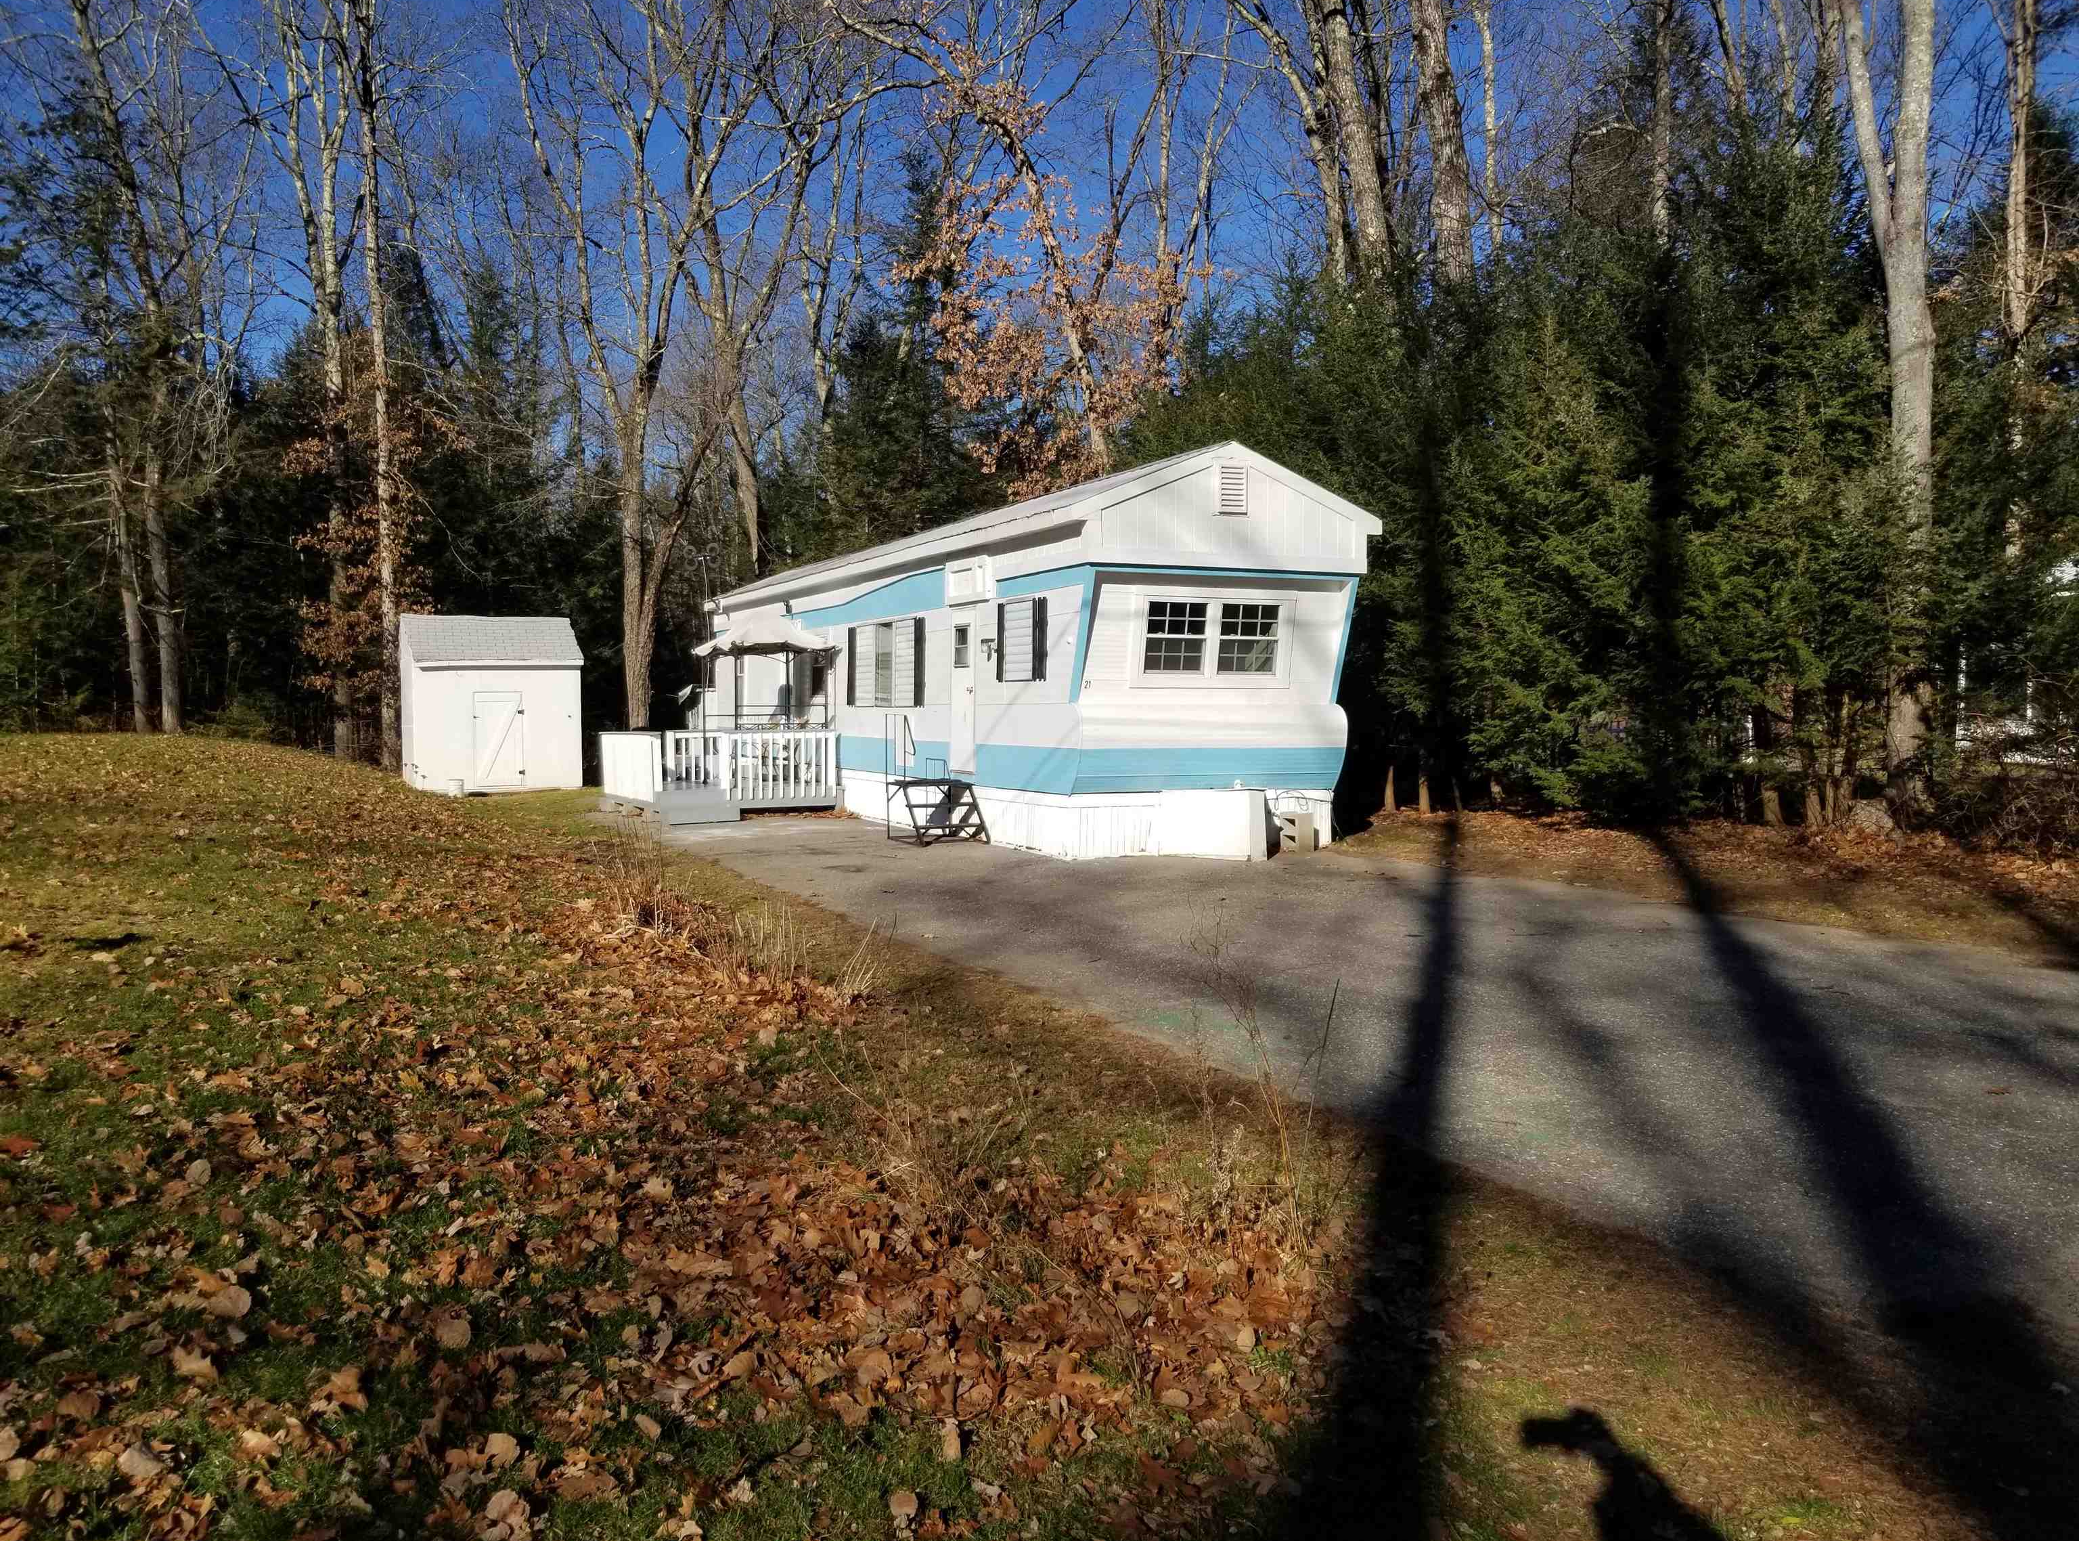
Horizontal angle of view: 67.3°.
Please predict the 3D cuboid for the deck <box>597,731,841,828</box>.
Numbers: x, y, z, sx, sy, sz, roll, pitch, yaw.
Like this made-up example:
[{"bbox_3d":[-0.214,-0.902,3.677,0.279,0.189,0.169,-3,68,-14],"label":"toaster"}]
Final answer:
[{"bbox_3d":[-4.704,0.019,22.861,2.520,1.200,4.200,-1,3,-24],"label":"deck"}]

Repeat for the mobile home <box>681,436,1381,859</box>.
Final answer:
[{"bbox_3d":[-1.347,-1.447,22.121,3.360,4.020,15.420,-1,3,-24],"label":"mobile home"}]

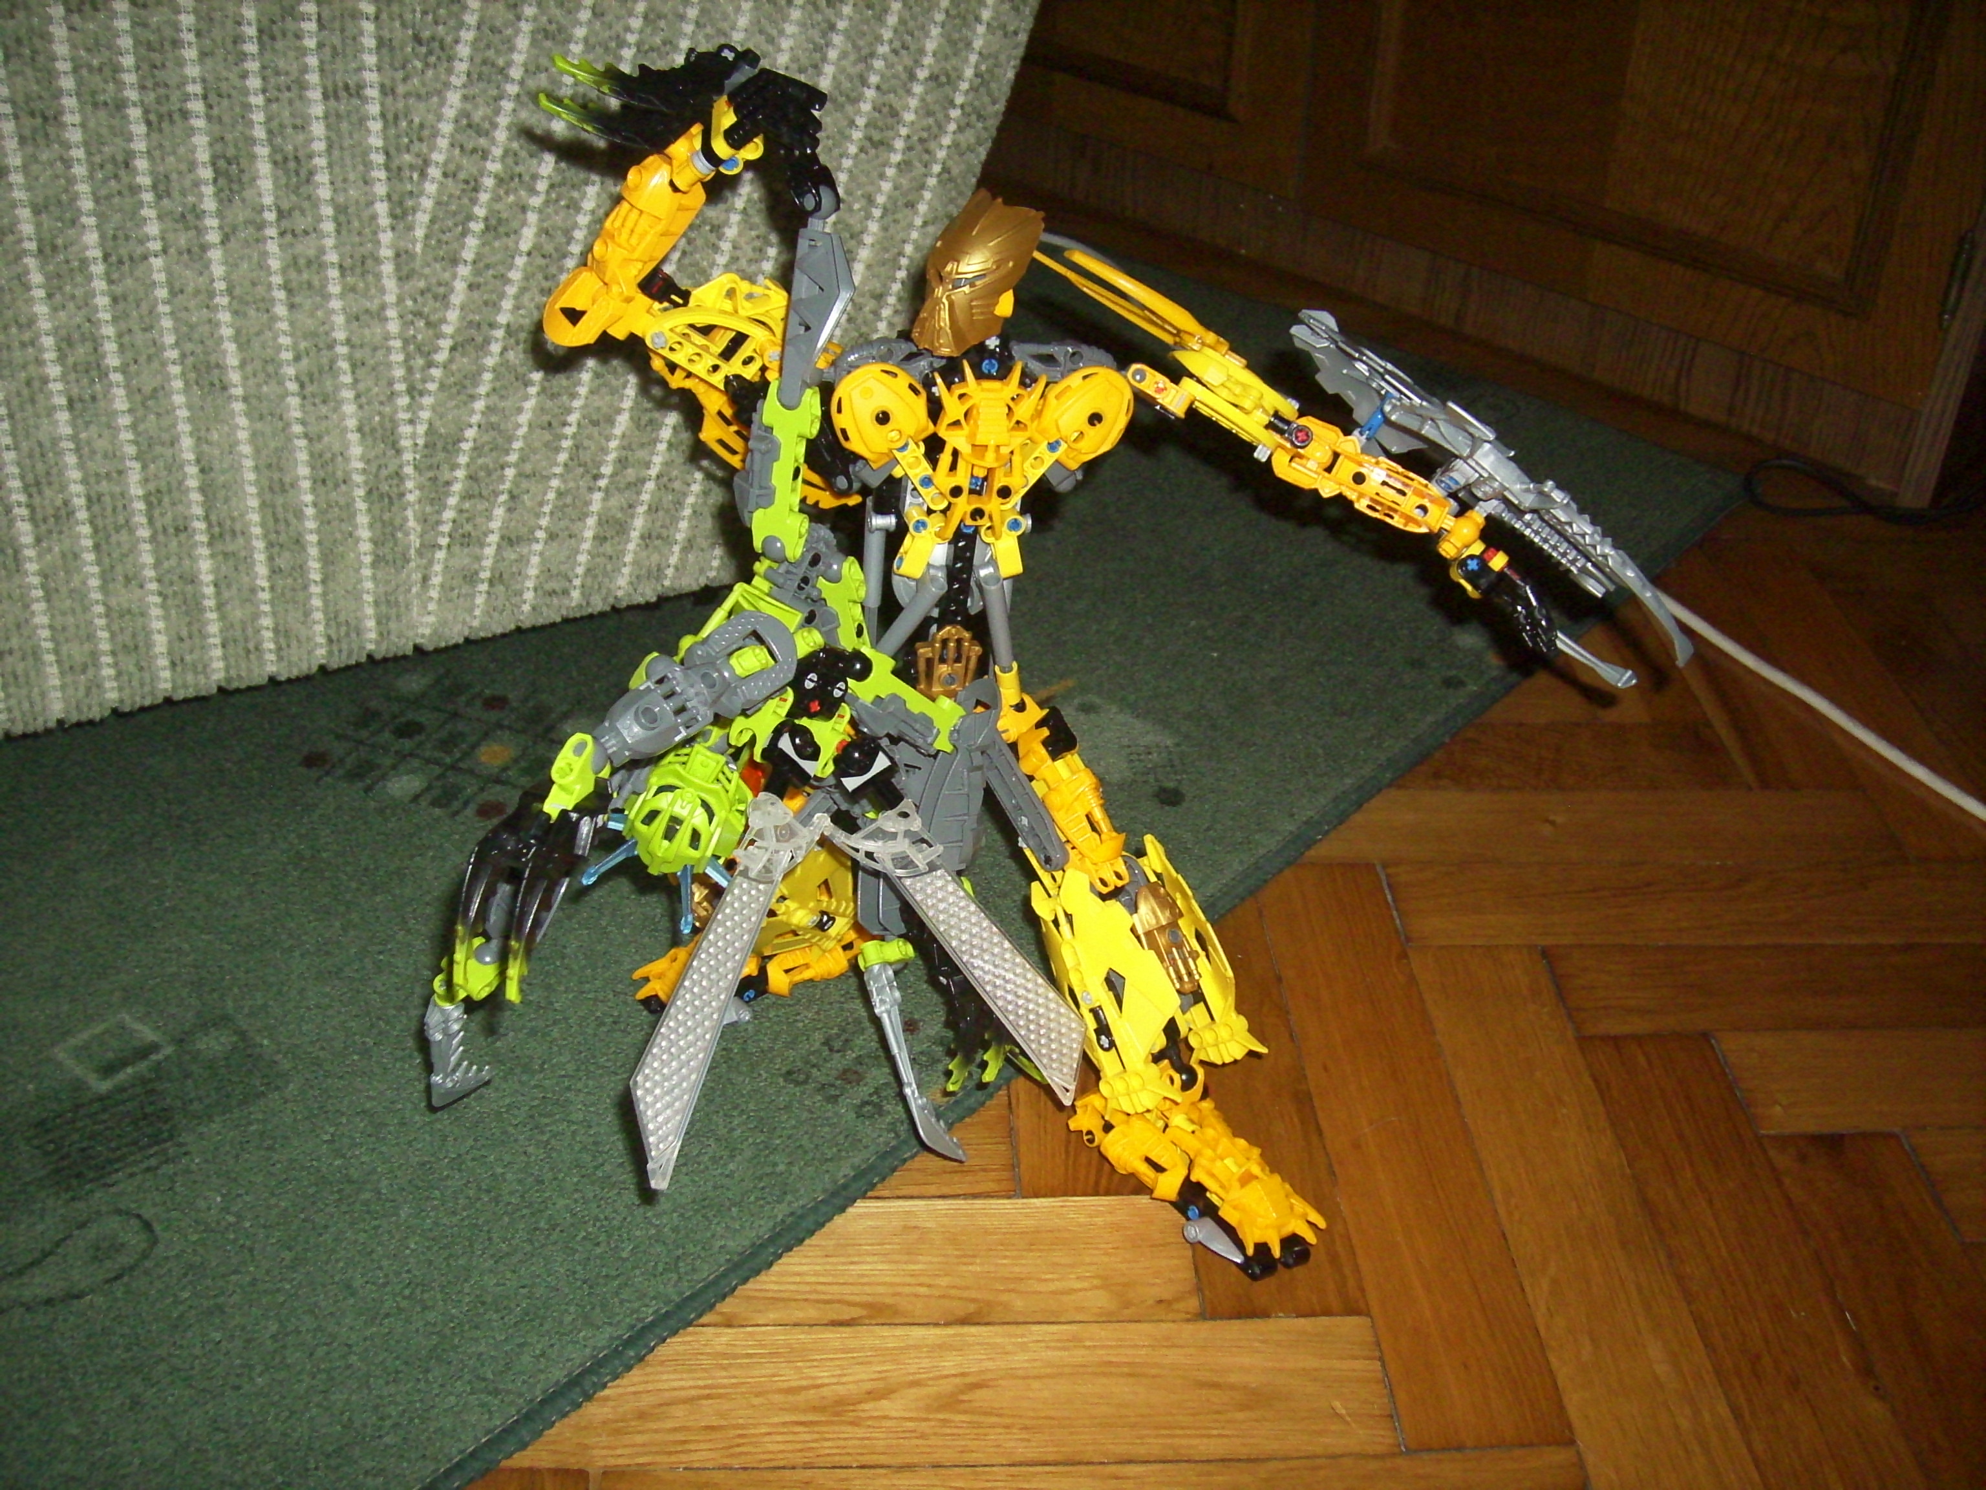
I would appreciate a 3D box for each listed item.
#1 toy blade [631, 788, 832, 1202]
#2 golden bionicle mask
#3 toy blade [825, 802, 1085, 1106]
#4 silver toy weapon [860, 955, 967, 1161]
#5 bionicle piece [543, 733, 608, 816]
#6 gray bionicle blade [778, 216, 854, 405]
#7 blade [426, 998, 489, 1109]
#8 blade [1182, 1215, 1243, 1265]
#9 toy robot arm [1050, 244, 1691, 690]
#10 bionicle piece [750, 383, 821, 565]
[{"bbox_3d":[-0.099,0.087,0.640,0.030,0.143,0.012,24,4,0],"label":"toy blade"},{"bbox_3d":[-0.005,-0.149,0.580,0.036,0.049,0.037,27,43,31],"label":"golden bionicle mask"},{"bbox_3d":[-0.006,0.073,0.660,0.029,0.146,0.012,-37,20,0],"label":"toy blade"},{"bbox_3d":[-0.030,0.122,0.705,0.017,0.085,0.013,-17,0,-5],"label":"silver toy weapon"},{"bbox_3d":[-0.146,0.009,0.642,0.016,0.031,0.017,37,33,14],"label":"bionicle piece"},{"bbox_3d":[-0.057,-0.140,0.590,0.021,0.064,0.011,18,24,11],"label":"gray bionicle blade"},{"bbox_3d":[-0.207,0.118,0.710,0.020,0.080,0.014,-31,66,-22],"label":"blade"},{"bbox_3d":[0.082,0.184,0.683,0.028,0.011,0.010,28,44,32],"label":"blade"},{"bbox_3d":[0.136,-0.108,0.660,0.288,0.056,0.050,29,2,-18],"label":"toy robot arm"},{"bbox_3d":[-0.068,-0.089,0.605,0.019,0.064,0.016,12,24,10],"label":"bionicle piece"}]

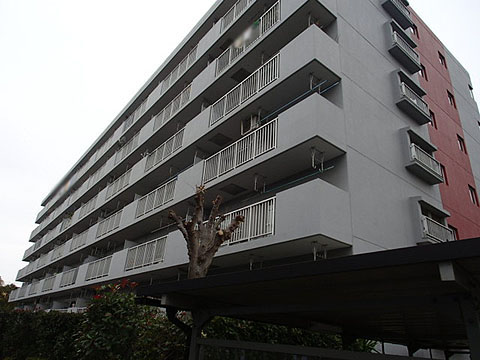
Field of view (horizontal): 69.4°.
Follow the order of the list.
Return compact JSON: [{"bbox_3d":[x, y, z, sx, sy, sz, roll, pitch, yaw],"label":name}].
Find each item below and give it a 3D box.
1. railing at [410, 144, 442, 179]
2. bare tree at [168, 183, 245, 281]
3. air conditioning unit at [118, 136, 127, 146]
[{"bbox_3d":[6.833,-0.655,12.683,2.000,0.600,0.200,22,-30,-33],"label":"railing"},{"bbox_3d":[-0.956,2.373,7.925,1.750,5.130,1.600,7,-25,-5],"label":"bare tree"},{"bbox_3d":[-8.768,-2.863,25.905,0.290,0.560,0.780,22,-30,-33],"label":"air conditioning unit"}]

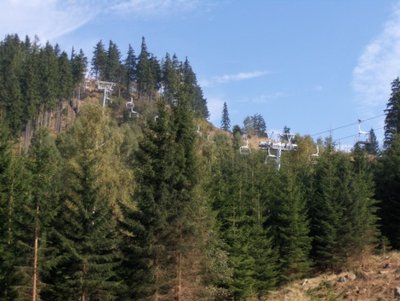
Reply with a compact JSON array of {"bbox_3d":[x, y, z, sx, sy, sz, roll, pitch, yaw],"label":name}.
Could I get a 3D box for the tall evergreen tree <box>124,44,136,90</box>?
[{"bbox_3d":[-19.525,-23.177,260.000,3.512,13.468,3.512,0,-9,0],"label":"tall evergreen tree"}]

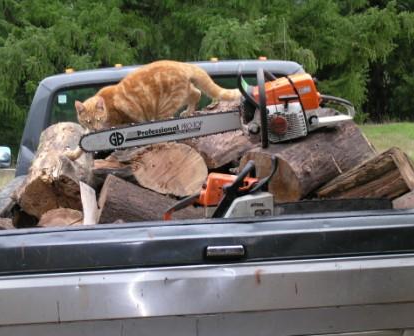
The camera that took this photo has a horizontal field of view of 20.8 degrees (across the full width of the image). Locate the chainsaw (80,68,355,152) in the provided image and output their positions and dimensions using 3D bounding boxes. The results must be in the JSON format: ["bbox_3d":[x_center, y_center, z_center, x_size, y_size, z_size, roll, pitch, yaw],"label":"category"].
[{"bbox_3d":[0.049,-0.219,4.550,1.123,0.310,0.260,-8,3,-5],"label":"chainsaw"}]

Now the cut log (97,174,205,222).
[{"bbox_3d":[-0.187,0.176,4.150,0.403,0.210,0.220,17,-5,-20],"label":"cut log"}]

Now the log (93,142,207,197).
[{"bbox_3d":[-0.225,0.000,4.540,0.290,0.200,0.397,15,-3,-25],"label":"log"}]

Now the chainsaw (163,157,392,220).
[{"bbox_3d":[0.253,0.093,4.040,0.815,0.270,0.240,-2,2,0],"label":"chainsaw"}]

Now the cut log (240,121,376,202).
[{"bbox_3d":[0.417,-0.019,4.380,0.509,0.225,0.225,-16,11,-39],"label":"cut log"}]

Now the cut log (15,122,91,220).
[{"bbox_3d":[-0.596,0.005,4.485,0.260,0.200,0.504,-2,21,0],"label":"cut log"}]

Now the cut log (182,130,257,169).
[{"bbox_3d":[0.115,-0.152,4.770,0.220,0.220,0.423,0,13,43],"label":"cut log"}]

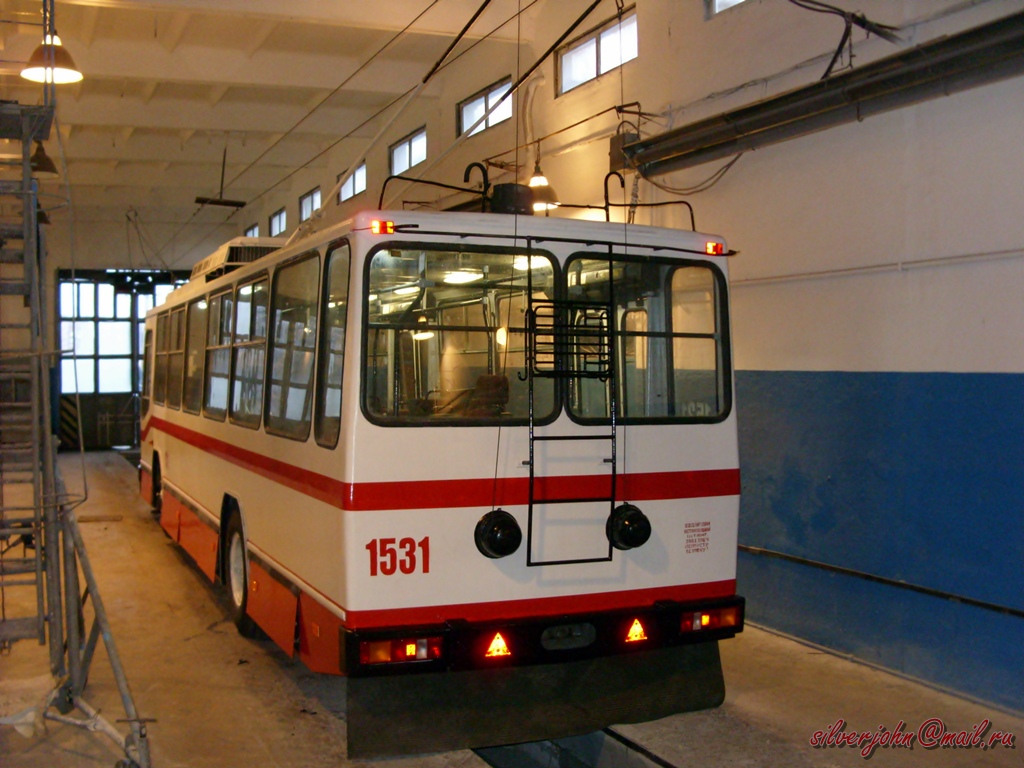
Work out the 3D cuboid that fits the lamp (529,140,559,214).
[{"bbox_3d":[0.278,-2.137,11.577,0.440,0.720,0.440,0,1,0],"label":"lamp"}]

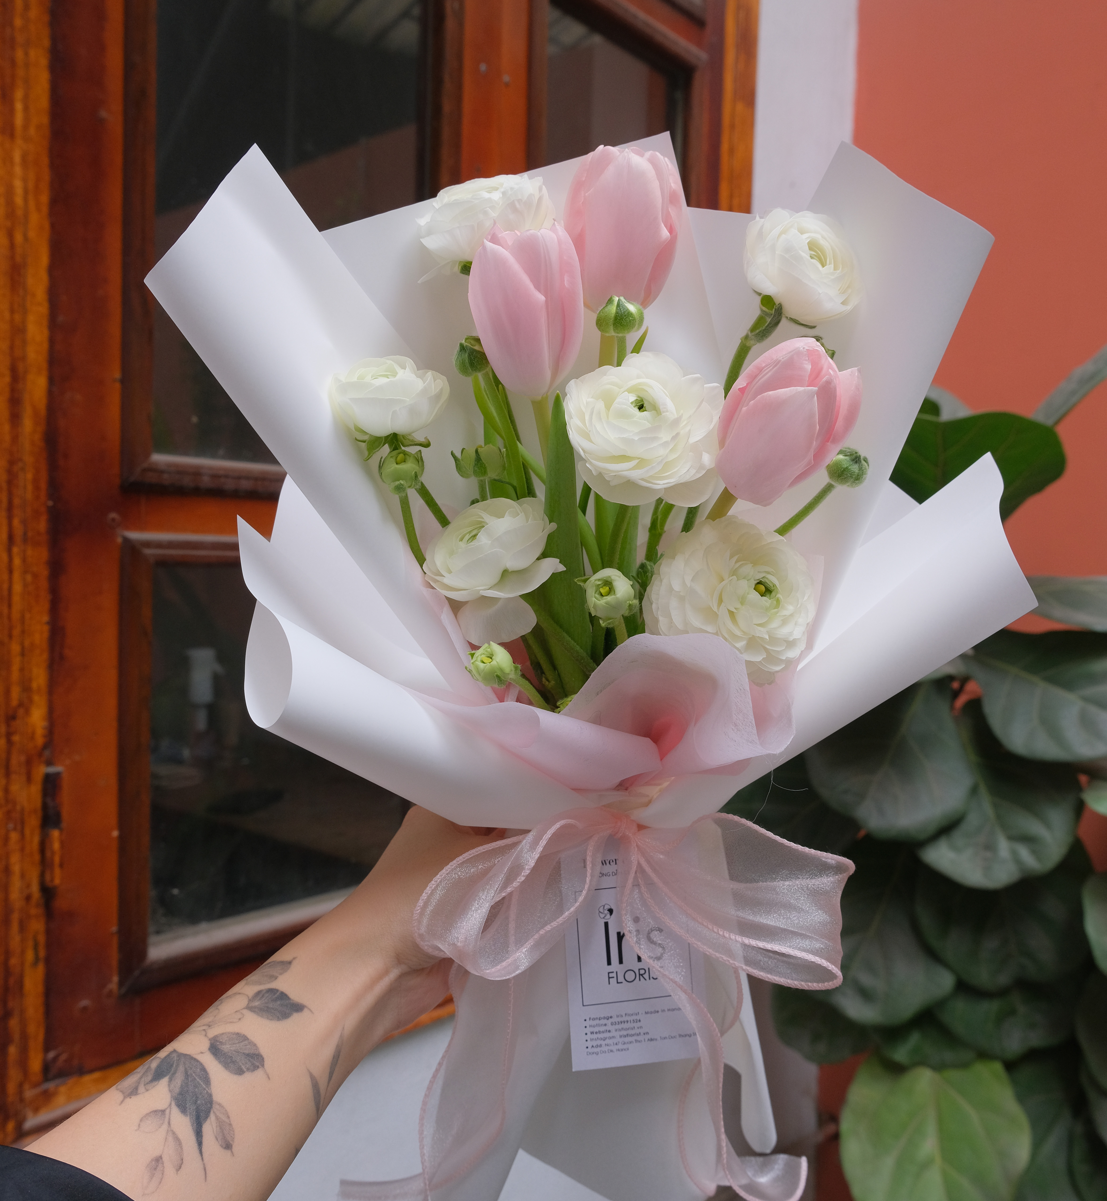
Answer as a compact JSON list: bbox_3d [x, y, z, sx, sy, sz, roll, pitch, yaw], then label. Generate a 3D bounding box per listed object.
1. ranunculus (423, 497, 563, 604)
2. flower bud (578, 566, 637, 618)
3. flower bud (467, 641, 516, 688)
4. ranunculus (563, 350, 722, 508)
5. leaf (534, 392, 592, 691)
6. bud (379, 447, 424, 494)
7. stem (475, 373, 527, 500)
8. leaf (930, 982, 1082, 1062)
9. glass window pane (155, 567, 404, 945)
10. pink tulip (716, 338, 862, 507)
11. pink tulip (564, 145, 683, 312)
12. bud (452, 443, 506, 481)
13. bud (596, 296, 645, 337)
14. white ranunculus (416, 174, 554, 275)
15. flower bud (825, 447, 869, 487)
[{"bbox_3d":[-0.025,-0.019,0.465,0.056,0.036,0.052,-11,34,0],"label":"ranunculus"},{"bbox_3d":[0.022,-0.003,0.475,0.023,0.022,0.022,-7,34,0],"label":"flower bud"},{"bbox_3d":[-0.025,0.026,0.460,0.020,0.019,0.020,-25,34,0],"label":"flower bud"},{"bbox_3d":[0.036,-0.070,0.470,0.064,0.064,0.045,-1,-30,1],"label":"ranunculus"},{"bbox_3d":[0.004,-0.026,0.505,0.024,0.132,0.020,-3,3,0],"label":"leaf"},{"bbox_3d":[-0.065,-0.057,0.495,0.020,0.020,0.020,0,35,0],"label":"bud"},{"bbox_3d":[-0.023,-0.073,0.515,0.013,0.057,0.012,-19,0,0],"label":"stem"},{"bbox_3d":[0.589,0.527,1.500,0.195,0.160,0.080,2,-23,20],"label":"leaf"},{"bbox_3d":[-0.275,0.140,1.228,0.012,0.360,0.338,3,3,41],"label":"glass window pane"},{"bbox_3d":[0.100,-0.075,0.490,0.050,0.068,0.050,26,12,0],"label":"pink tulip"},{"bbox_3d":[0.031,-0.162,0.505,0.052,0.074,0.052,3,-3,0],"label":"pink tulip"},{"bbox_3d":[-0.032,-0.060,0.495,0.023,0.017,0.021,1,2,0],"label":"bud"},{"bbox_3d":[0.029,-0.122,0.495,0.021,0.018,0.021,2,0,0],"label":"bud"},{"bbox_3d":[-0.031,-0.171,0.525,0.059,0.043,0.059,-7,25,0],"label":"white ranunculus"},{"bbox_3d":[0.124,-0.056,0.485,0.018,0.018,0.018,36,18,0],"label":"flower bud"}]

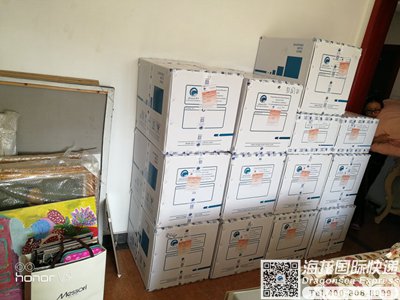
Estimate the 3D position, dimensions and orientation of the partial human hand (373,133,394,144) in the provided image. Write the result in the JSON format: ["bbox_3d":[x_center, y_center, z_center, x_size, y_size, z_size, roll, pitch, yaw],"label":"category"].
[{"bbox_3d":[1.831,-0.115,3.130,0.170,0.100,0.080,6,16,-8],"label":"partial human hand"}]

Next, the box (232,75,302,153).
[{"bbox_3d":[0.336,-0.299,2.349,0.470,0.480,0.605,0,18,-27],"label":"box"}]

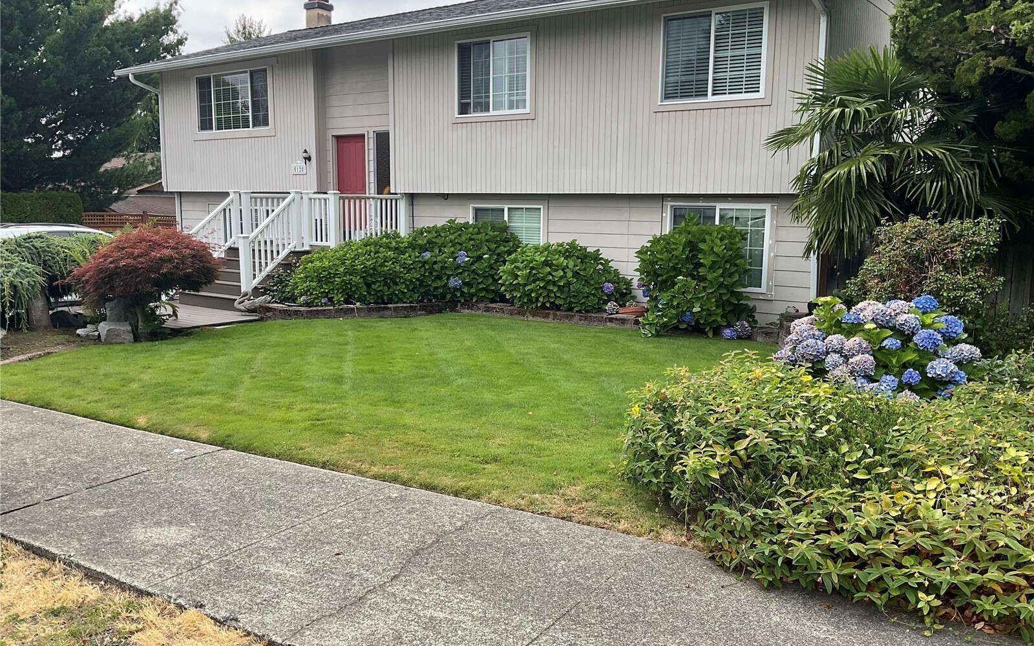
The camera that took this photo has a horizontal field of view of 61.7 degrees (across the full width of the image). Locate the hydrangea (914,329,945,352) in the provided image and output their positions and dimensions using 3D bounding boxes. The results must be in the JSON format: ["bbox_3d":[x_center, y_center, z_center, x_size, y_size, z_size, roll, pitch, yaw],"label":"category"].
[{"bbox_3d":[2.613,0.110,5.500,0.190,0.145,0.190,4,10,25],"label":"hydrangea"}]

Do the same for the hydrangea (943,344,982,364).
[{"bbox_3d":[3.037,0.209,5.900,0.250,0.145,0.200,5,9,27],"label":"hydrangea"}]

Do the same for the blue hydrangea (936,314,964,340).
[{"bbox_3d":[2.824,0.026,5.650,0.185,0.160,0.185,4,10,27],"label":"blue hydrangea"}]

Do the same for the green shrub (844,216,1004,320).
[{"bbox_3d":[3.847,-0.178,8.246,1.500,1.500,1.250,4,9,25],"label":"green shrub"}]

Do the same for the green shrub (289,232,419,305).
[{"bbox_3d":[-2.536,-0.897,13.493,2.000,1.100,1.500,-1,8,-11],"label":"green shrub"}]

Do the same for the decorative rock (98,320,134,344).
[{"bbox_3d":[-5.084,0.110,10.966,0.380,0.250,0.320,-6,11,-37],"label":"decorative rock"}]

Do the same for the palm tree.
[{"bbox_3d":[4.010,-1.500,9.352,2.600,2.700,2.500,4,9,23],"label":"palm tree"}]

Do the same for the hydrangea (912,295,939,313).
[{"bbox_3d":[2.923,-0.139,6.200,0.190,0.140,0.185,4,9,25],"label":"hydrangea"}]

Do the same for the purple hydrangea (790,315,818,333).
[{"bbox_3d":[1.940,0.022,5.850,0.180,0.145,0.180,3,9,18],"label":"purple hydrangea"}]

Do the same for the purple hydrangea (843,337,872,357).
[{"bbox_3d":[2.164,0.156,5.500,0.175,0.140,0.175,4,9,22],"label":"purple hydrangea"}]

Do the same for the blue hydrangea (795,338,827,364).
[{"bbox_3d":[1.881,0.181,5.550,0.200,0.155,0.200,3,9,19],"label":"blue hydrangea"}]

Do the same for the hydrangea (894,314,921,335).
[{"bbox_3d":[2.708,0.006,6.000,0.180,0.145,0.175,4,9,24],"label":"hydrangea"}]

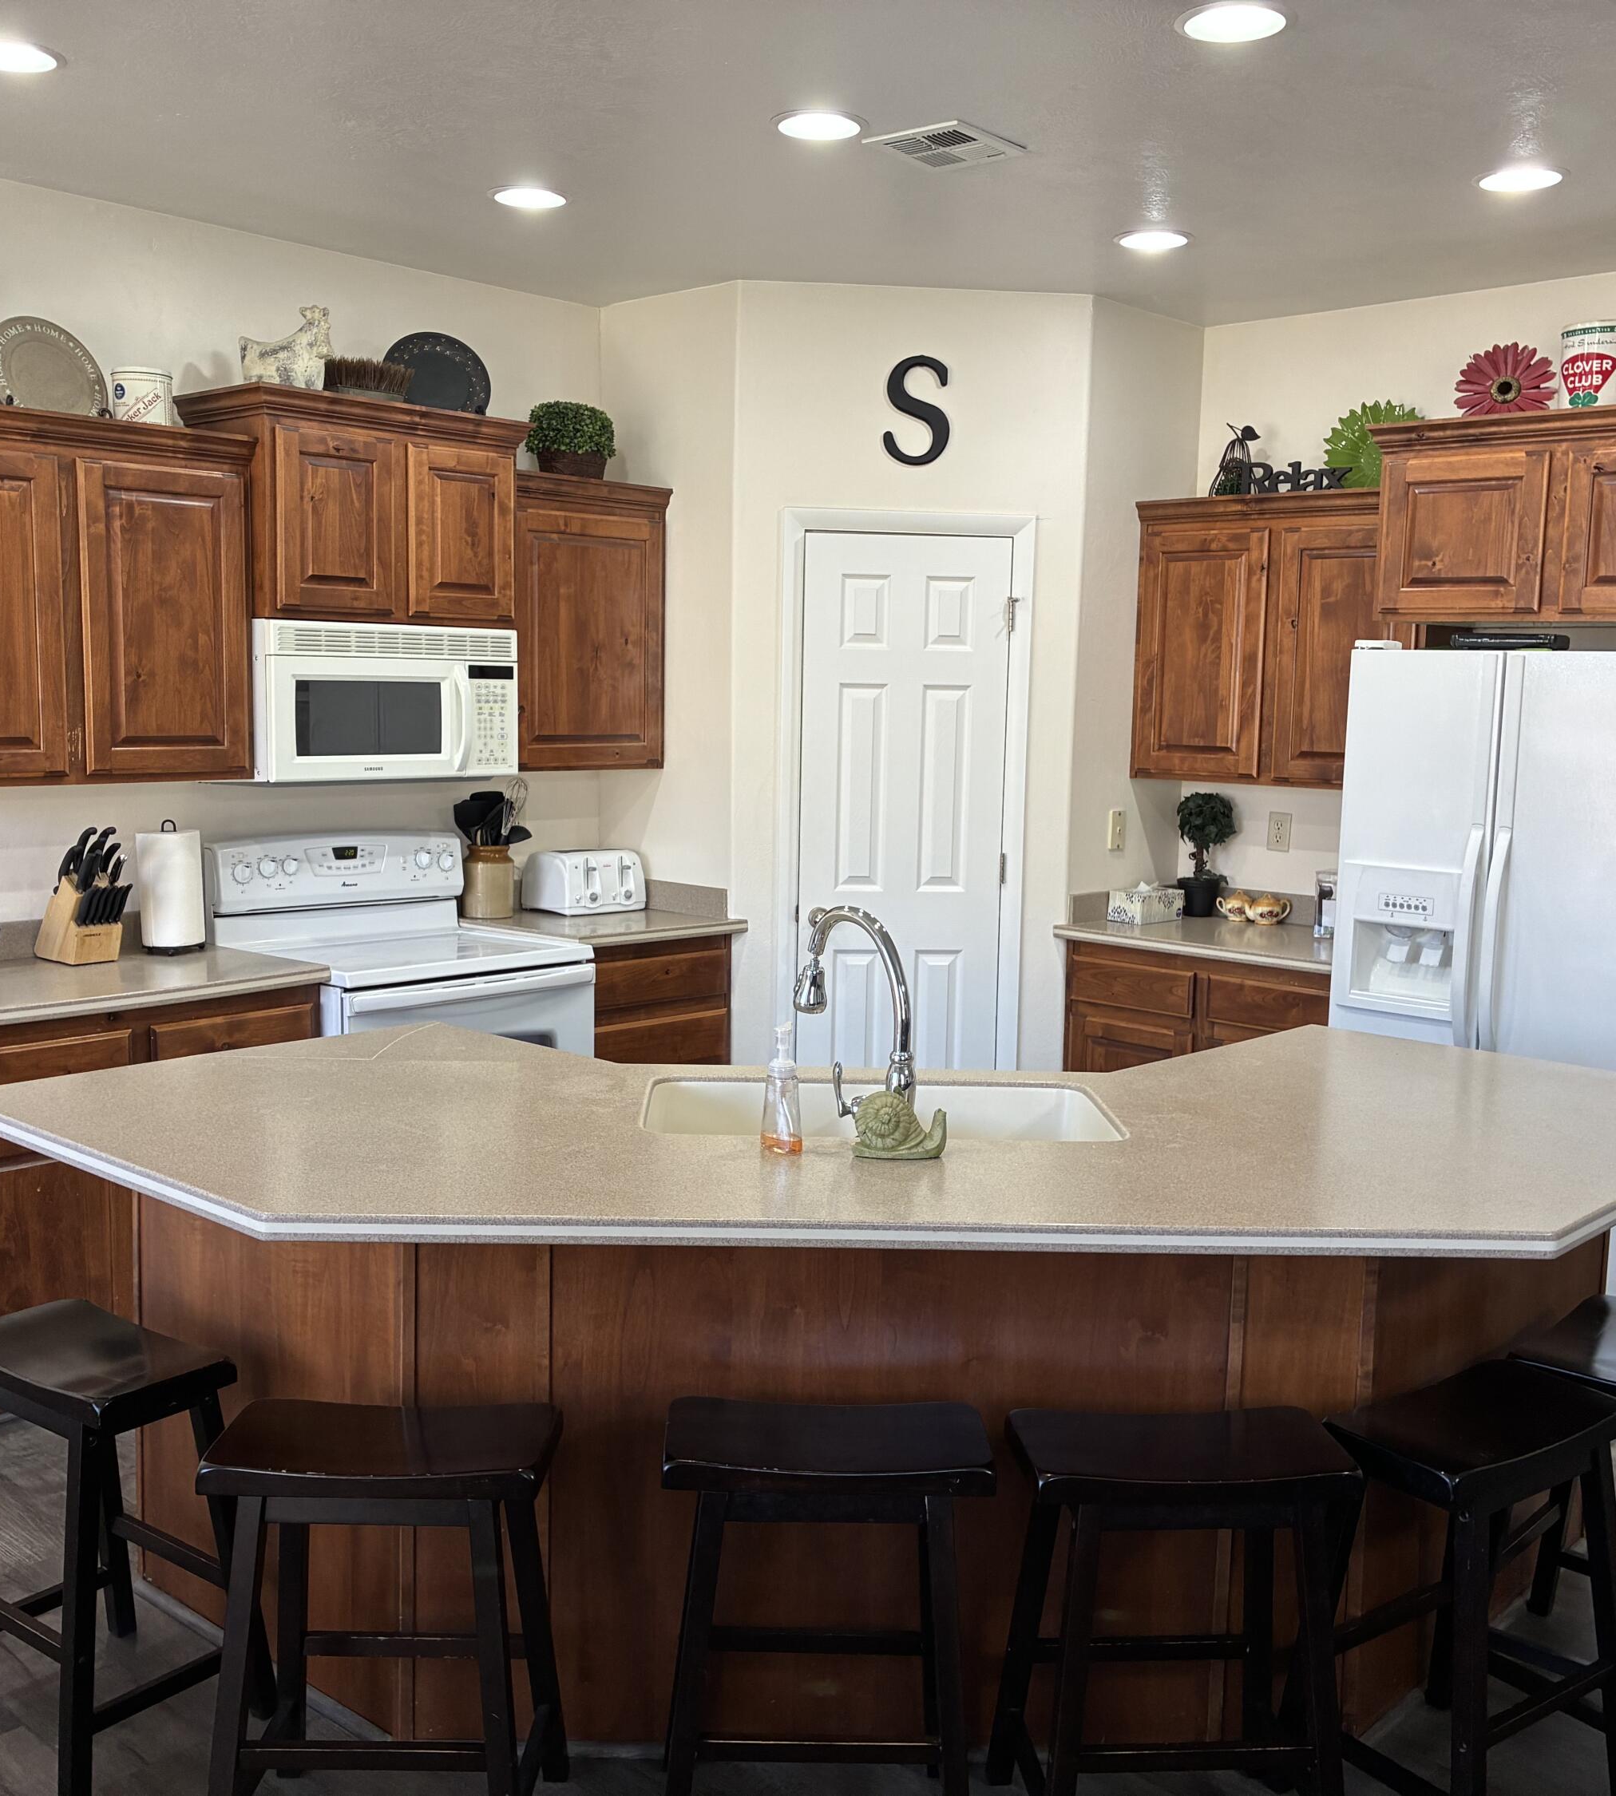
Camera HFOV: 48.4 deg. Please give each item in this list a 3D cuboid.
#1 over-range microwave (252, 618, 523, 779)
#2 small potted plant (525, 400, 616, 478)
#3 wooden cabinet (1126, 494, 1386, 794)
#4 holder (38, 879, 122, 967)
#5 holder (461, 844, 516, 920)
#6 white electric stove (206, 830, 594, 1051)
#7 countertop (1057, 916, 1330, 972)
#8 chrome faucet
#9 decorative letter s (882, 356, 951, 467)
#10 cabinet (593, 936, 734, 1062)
[{"bbox_3d":[-1.192,-0.518,4.768,0.412,0.394,0.761,7,9,42],"label":"over-range microwave"},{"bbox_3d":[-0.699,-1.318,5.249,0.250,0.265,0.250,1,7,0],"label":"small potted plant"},{"bbox_3d":[1.430,-0.746,5.265,0.917,0.825,0.342,8,9,42],"label":"wooden cabinet"},{"bbox_3d":[-1.760,0.040,4.359,0.193,0.218,0.120,8,9,42],"label":"holder"},{"bbox_3d":[-0.928,-0.046,5.287,0.142,0.200,0.142,1,7,0],"label":"holder"},{"bbox_3d":[-1.077,0.446,4.772,0.715,1.200,0.760,7,9,42],"label":"white electric stove"},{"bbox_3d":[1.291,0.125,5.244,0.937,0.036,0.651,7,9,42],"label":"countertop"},{"bbox_3d":[0.063,0.192,2.799,0.115,0.350,0.275,-4,8,-37],"label":"chrome faucet"},{"bbox_3d":[0.316,-1.403,5.178,0.197,0.312,0.022,1,7,-2],"label":"decorative letter s"},{"bbox_3d":[-0.661,0.541,5.328,0.636,0.894,0.617,8,9,42],"label":"cabinet"}]

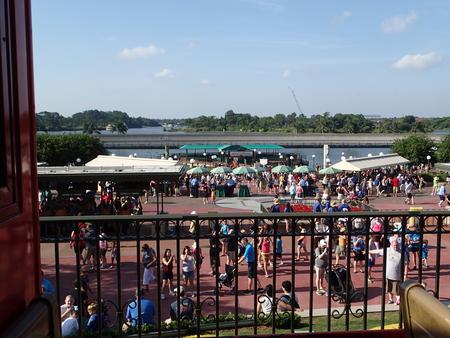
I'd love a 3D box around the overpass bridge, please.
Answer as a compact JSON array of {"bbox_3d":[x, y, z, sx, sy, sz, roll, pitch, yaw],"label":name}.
[{"bbox_3d":[13.490,-8.360,135.000,104.000,4.200,8.000,0,6,0],"label":"overpass bridge"}]

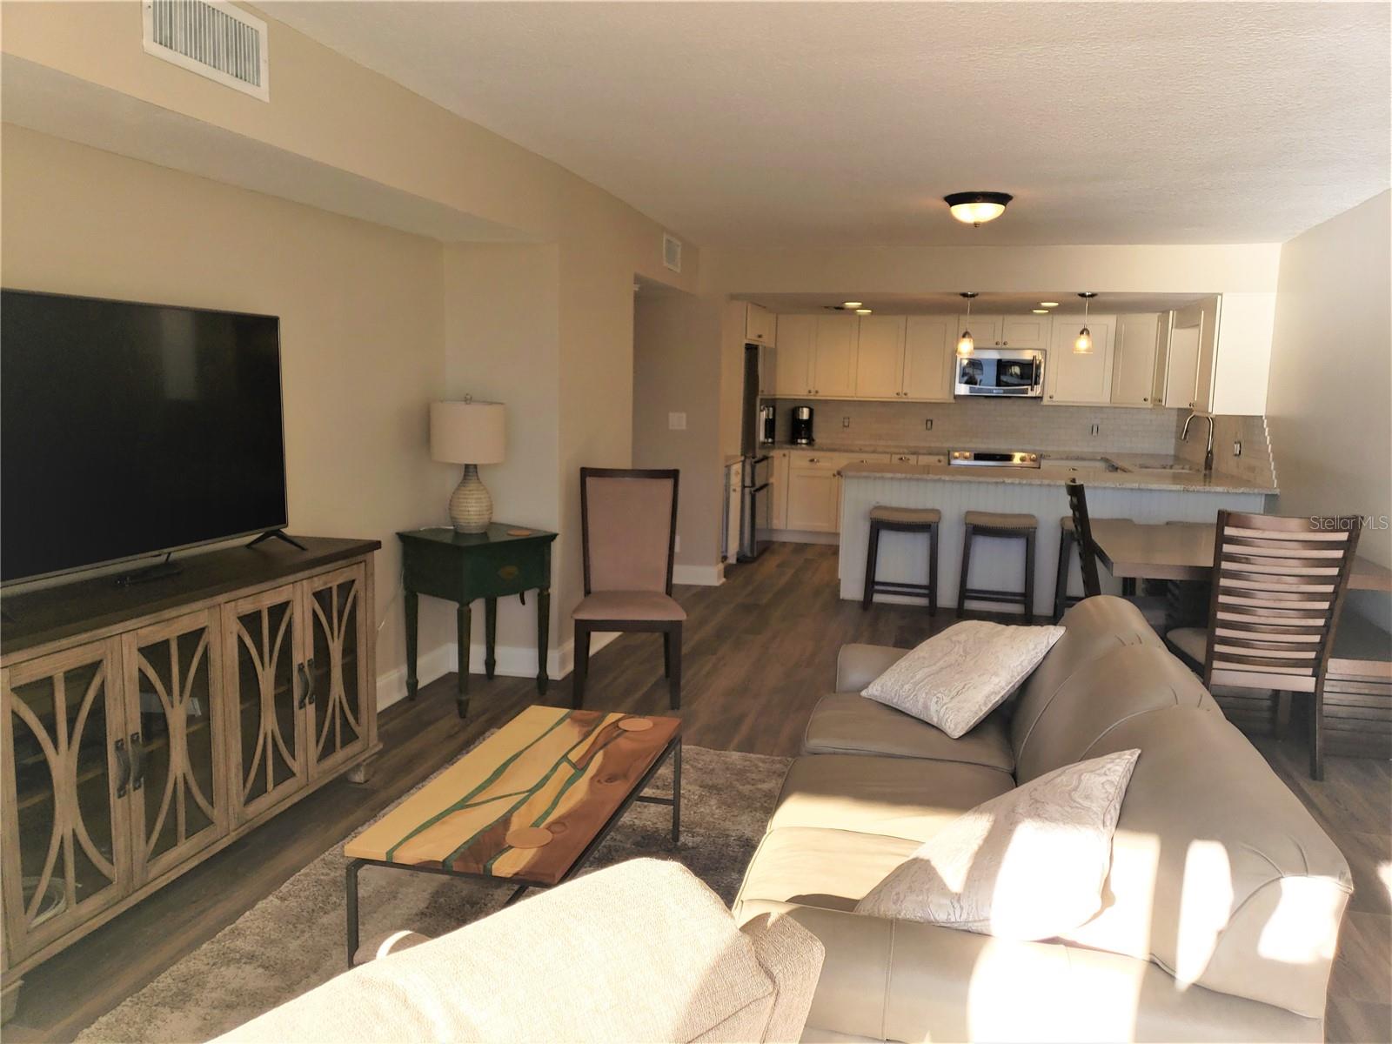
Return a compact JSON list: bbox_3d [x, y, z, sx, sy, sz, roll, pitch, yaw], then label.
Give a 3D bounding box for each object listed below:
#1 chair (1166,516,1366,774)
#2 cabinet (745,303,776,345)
[{"bbox_3d":[2.272,0.463,4.269,0.500,1.050,0.600,3,8,11],"label":"chair"},{"bbox_3d":[0.276,-1.721,9.154,0.600,0.315,1.080,3,8,14],"label":"cabinet"}]

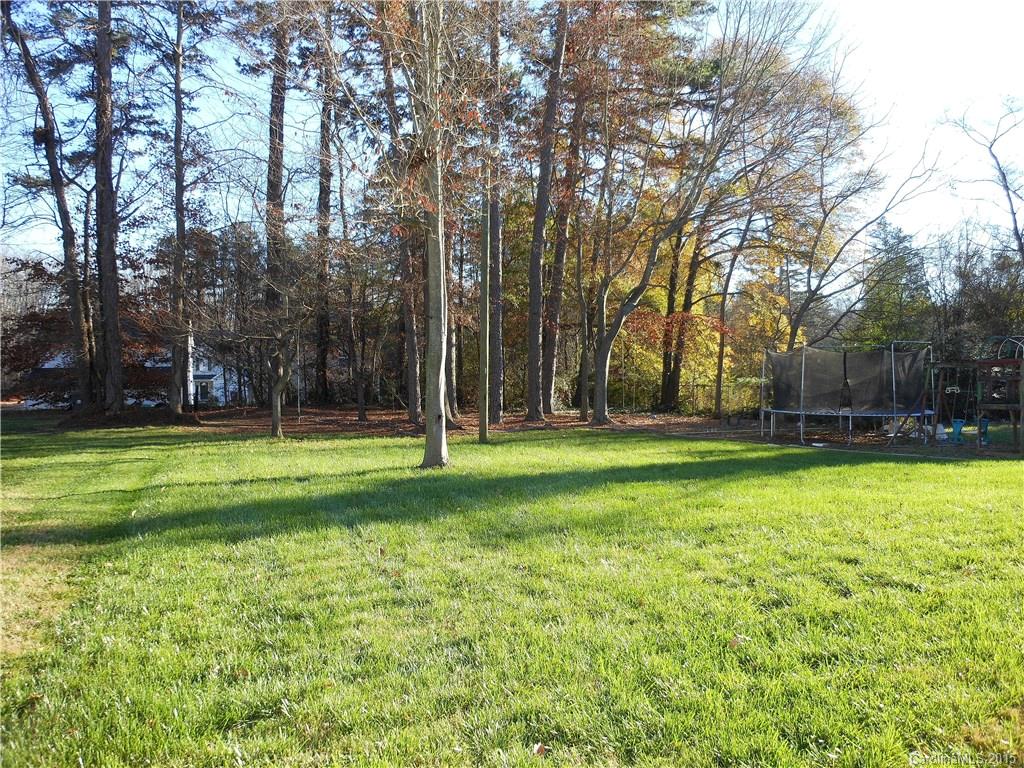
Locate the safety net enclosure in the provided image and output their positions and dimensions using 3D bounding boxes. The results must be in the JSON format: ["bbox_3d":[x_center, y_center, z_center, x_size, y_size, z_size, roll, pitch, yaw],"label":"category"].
[{"bbox_3d":[8.900,0.270,22.000,4.500,2.500,4.400,0,0,22],"label":"safety net enclosure"}]

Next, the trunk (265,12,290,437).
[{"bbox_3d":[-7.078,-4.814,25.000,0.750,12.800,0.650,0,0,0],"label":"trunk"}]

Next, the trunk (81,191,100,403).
[{"bbox_3d":[-18.319,-3.694,36.000,0.750,9.260,0.550,0,0,0],"label":"trunk"}]

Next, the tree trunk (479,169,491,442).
[{"bbox_3d":[-0.714,-2.051,21.500,0.300,7.090,0.270,0,0,0],"label":"tree trunk"}]

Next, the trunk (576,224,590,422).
[{"bbox_3d":[2.719,-2.225,31.500,0.450,7.380,0.380,0,0,0],"label":"trunk"}]

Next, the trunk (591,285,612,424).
[{"bbox_3d":[3.188,-1.086,29.500,0.720,5.060,0.550,0,0,0],"label":"trunk"}]

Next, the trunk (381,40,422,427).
[{"bbox_3d":[-4.136,-5.614,31.000,1.300,14.180,0.600,0,0,0],"label":"trunk"}]

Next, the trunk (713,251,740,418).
[{"bbox_3d":[8.934,-1.978,34.500,1.000,6.830,0.500,0,0,0],"label":"trunk"}]

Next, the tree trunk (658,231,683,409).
[{"bbox_3d":[7.317,-2.890,38.000,1.050,8.300,0.700,0,0,0],"label":"tree trunk"}]

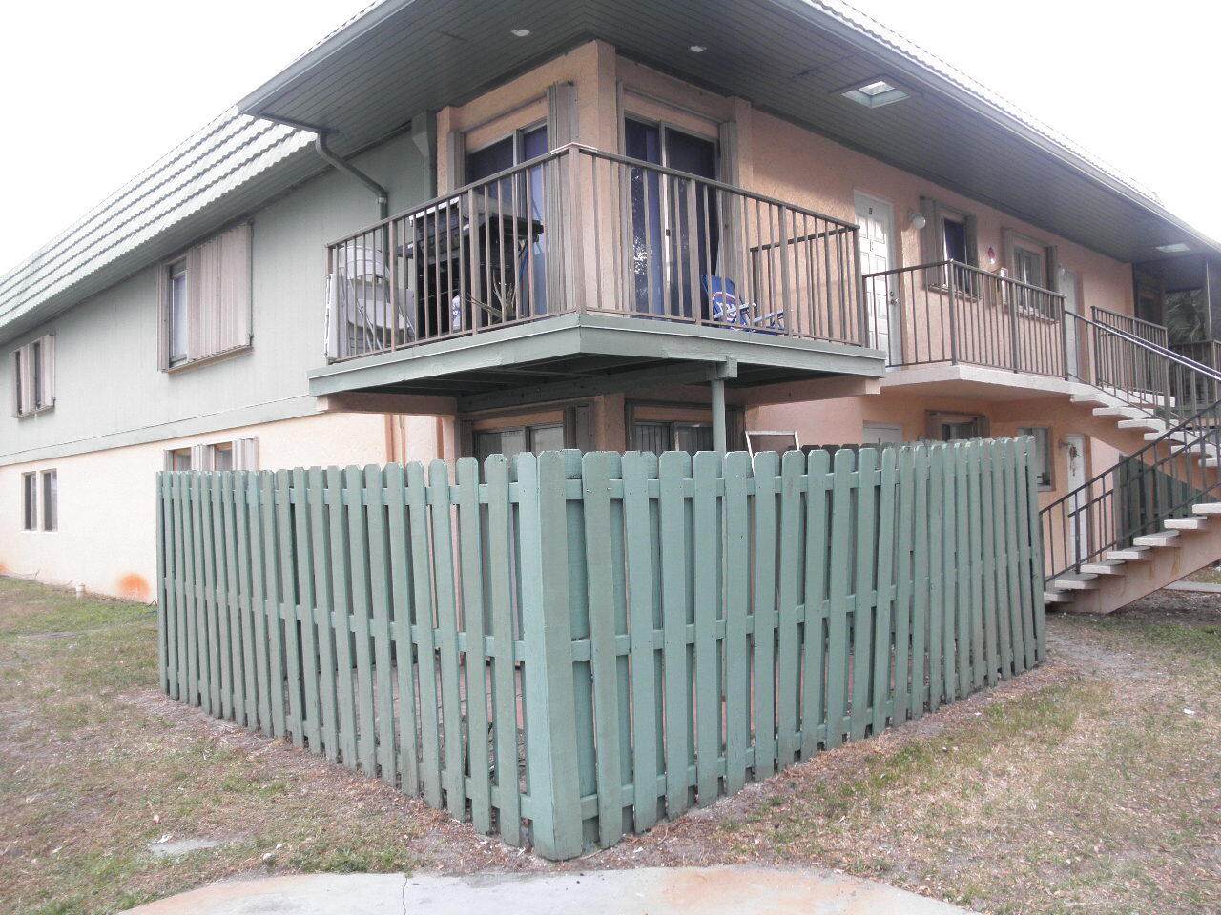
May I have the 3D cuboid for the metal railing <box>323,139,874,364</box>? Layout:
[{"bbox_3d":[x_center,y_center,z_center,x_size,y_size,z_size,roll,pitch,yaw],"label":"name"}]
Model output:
[{"bbox_3d":[-0.121,-1.377,8.401,3.194,1.089,3.493,-3,-1,44],"label":"metal railing"}]

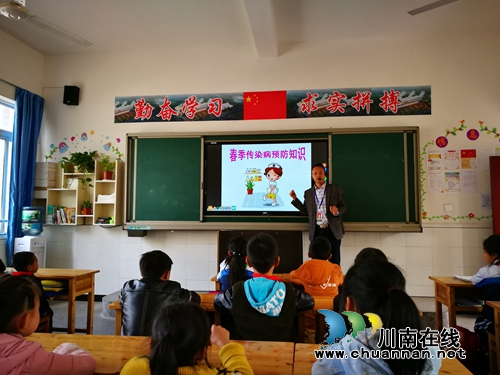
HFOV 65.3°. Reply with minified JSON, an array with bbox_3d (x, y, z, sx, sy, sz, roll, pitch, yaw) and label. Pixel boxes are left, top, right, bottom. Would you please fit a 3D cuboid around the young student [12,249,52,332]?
[{"bbox_3d":[-1.764,0.986,3.215,0.420,0.900,0.500,-2,-5,25],"label":"young student"}]

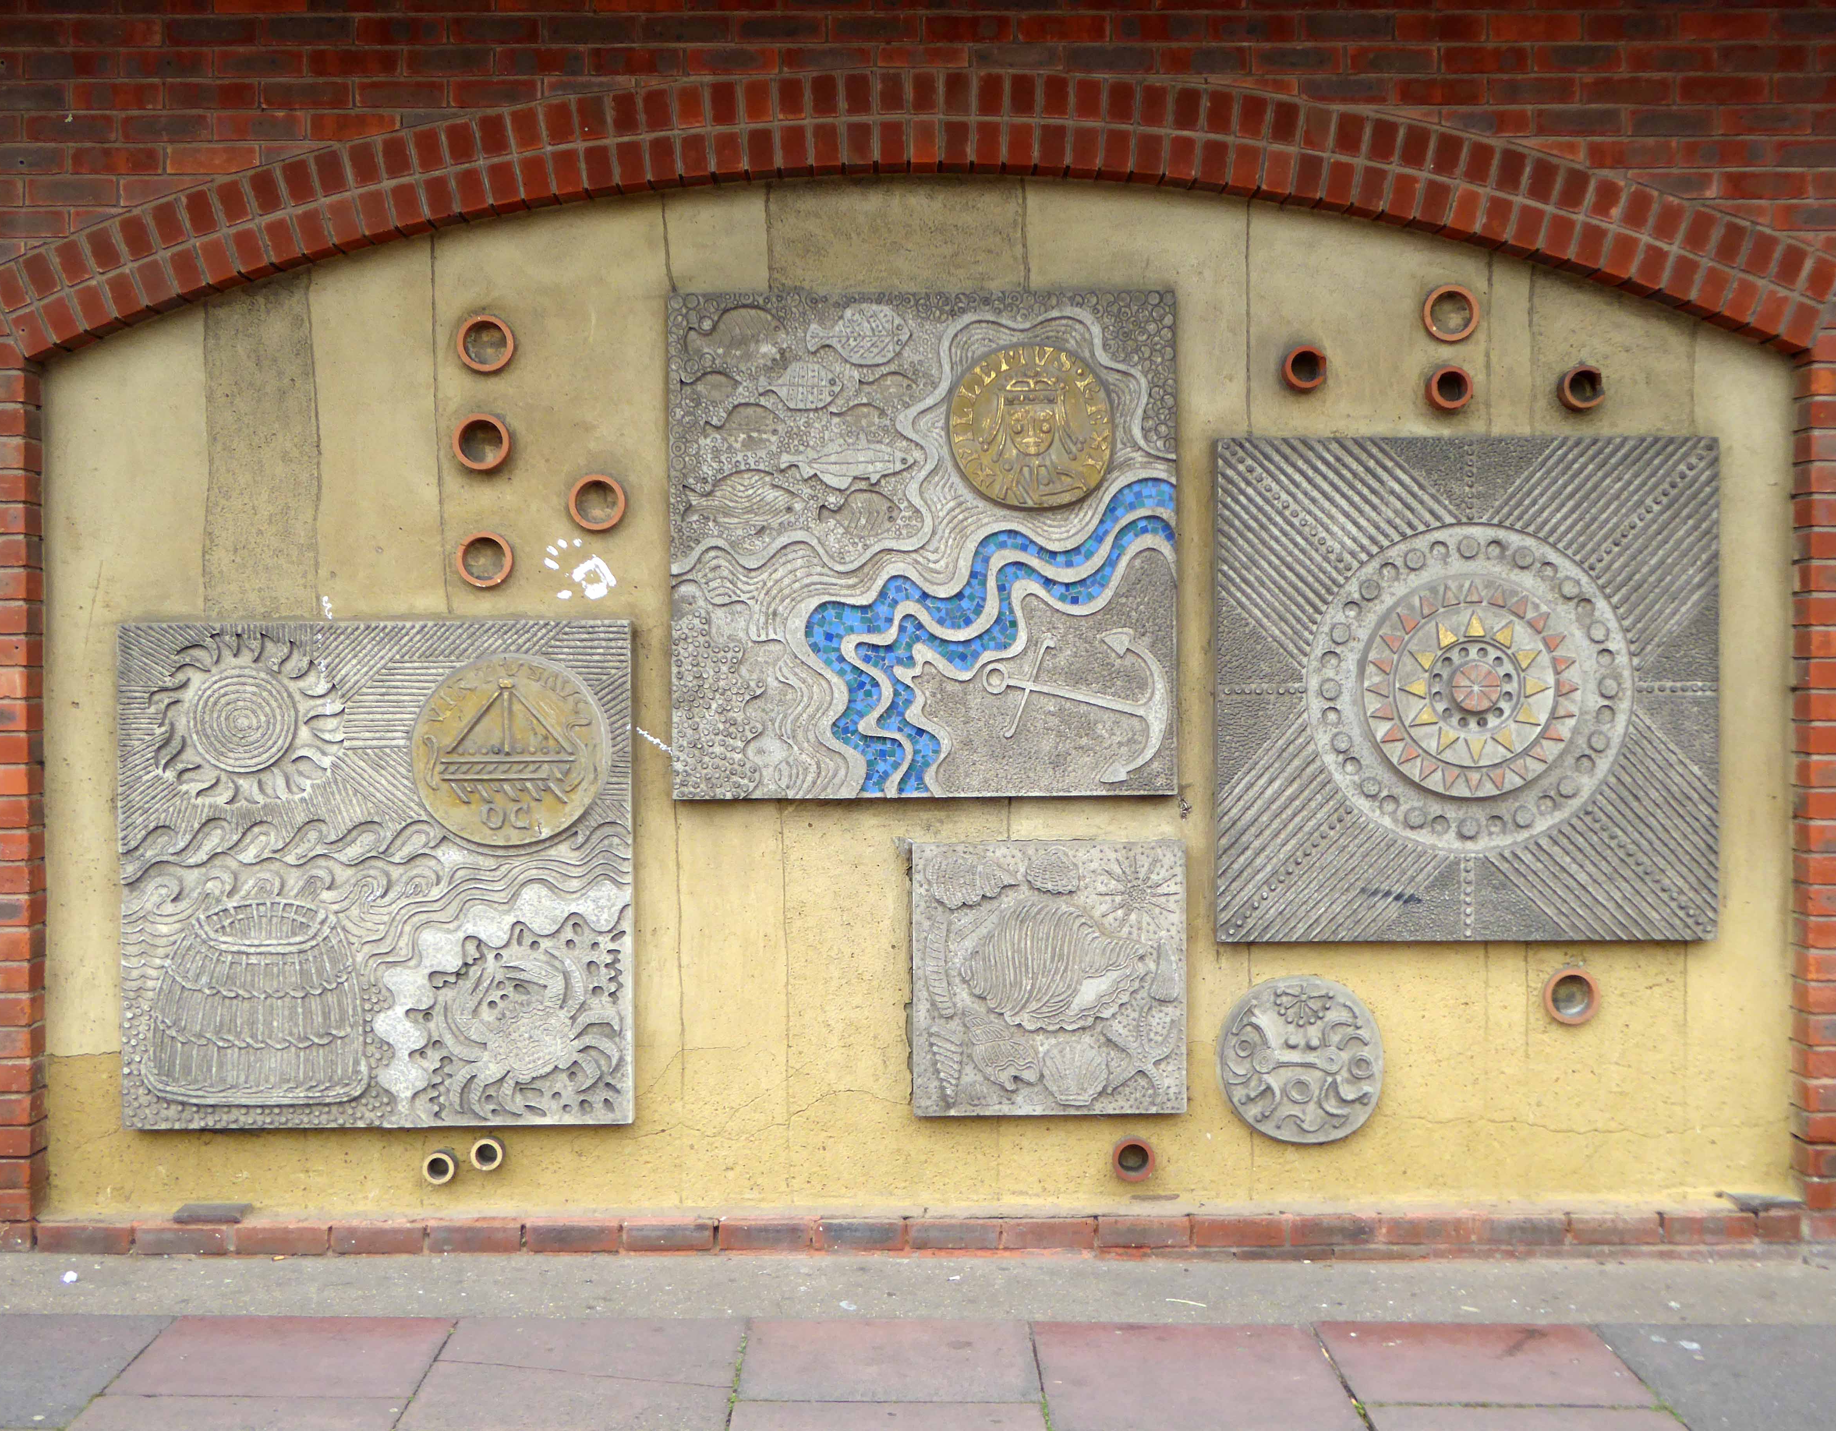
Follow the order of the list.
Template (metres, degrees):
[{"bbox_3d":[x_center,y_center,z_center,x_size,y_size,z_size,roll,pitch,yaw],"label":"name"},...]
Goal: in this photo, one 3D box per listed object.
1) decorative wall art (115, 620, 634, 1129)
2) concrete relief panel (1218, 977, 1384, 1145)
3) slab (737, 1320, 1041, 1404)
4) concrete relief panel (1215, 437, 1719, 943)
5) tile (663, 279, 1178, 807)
[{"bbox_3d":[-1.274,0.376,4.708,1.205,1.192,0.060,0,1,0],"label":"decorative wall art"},{"bbox_3d":[0.909,0.820,4.729,0.382,0.390,0.060,0,1,0],"label":"concrete relief panel"},{"bbox_3d":[-0.058,1.339,4.051,0.600,0.055,0.430,0,3,0],"label":"slab"},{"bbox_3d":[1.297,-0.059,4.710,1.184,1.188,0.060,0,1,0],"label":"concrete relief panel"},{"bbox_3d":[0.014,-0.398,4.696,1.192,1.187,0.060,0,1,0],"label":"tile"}]

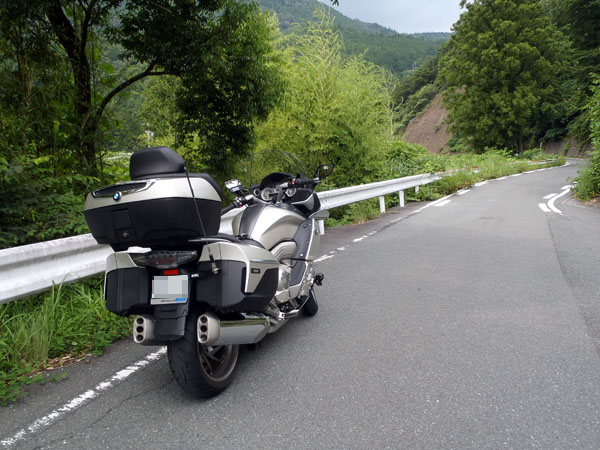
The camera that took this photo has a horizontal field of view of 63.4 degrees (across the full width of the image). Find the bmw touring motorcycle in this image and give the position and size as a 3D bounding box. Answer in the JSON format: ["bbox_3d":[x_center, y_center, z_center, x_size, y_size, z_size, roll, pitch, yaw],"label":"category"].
[{"bbox_3d":[-0.328,0.191,3.452,1.000,1.470,2.490,-2,6,22],"label":"bmw touring motorcycle"}]

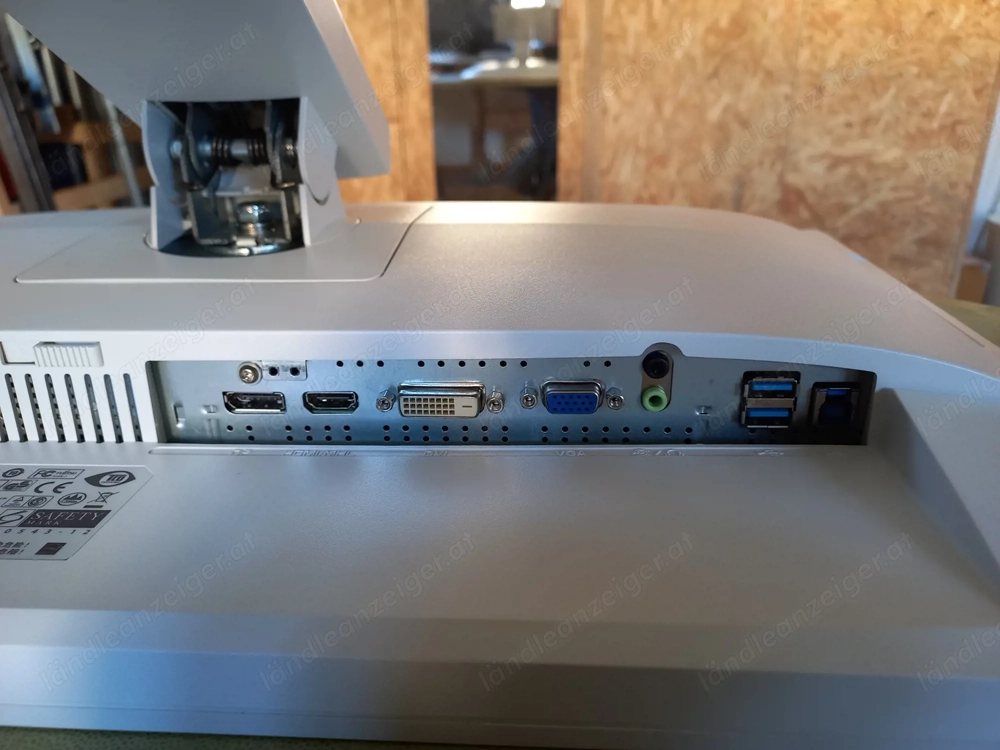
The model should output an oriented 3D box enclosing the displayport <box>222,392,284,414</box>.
[{"bbox_3d":[-0.074,0.007,0.223,0.019,0.007,0.008,0,21,3],"label":"displayport"}]

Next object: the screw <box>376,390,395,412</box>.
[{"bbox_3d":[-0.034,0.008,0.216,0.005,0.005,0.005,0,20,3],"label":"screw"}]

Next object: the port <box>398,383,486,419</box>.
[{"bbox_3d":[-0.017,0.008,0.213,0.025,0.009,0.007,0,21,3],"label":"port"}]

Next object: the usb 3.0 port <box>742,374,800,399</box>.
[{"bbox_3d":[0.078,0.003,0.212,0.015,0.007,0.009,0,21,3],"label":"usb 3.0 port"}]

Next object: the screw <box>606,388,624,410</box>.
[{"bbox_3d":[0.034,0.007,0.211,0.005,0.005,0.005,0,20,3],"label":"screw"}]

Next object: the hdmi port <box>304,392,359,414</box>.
[{"bbox_3d":[-0.051,0.007,0.222,0.017,0.007,0.008,0,21,3],"label":"hdmi port"}]

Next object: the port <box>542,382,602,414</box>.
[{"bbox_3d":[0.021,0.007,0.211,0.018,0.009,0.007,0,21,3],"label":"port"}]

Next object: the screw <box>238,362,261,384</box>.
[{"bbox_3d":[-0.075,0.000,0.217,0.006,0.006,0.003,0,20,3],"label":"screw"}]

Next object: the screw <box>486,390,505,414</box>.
[{"bbox_3d":[-0.001,0.008,0.213,0.005,0.005,0.005,0,21,3],"label":"screw"}]

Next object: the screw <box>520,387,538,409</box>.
[{"bbox_3d":[0.009,0.007,0.211,0.005,0.005,0.005,0,21,3],"label":"screw"}]

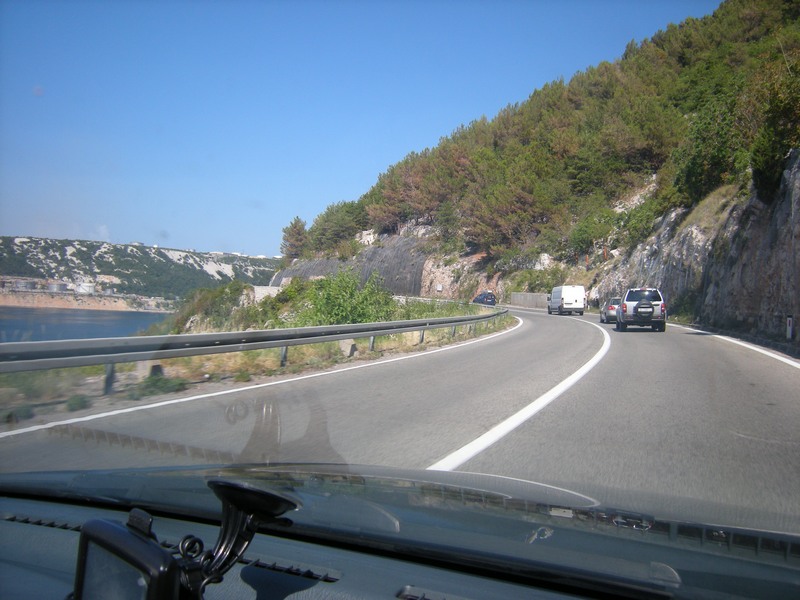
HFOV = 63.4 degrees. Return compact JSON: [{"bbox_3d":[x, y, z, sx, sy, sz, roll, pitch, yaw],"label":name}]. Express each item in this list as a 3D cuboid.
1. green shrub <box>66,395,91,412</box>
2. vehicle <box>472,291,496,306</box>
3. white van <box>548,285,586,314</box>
[{"bbox_3d":[-3.860,1.245,7.800,0.260,0.180,0.250,2,0,-25],"label":"green shrub"},{"bbox_3d":[11.650,-0.060,88.500,1.760,1.900,4.300,1,0,-14],"label":"vehicle"},{"bbox_3d":[14.500,0.050,56.700,2.070,2.520,5.700,1,0,0],"label":"white van"}]

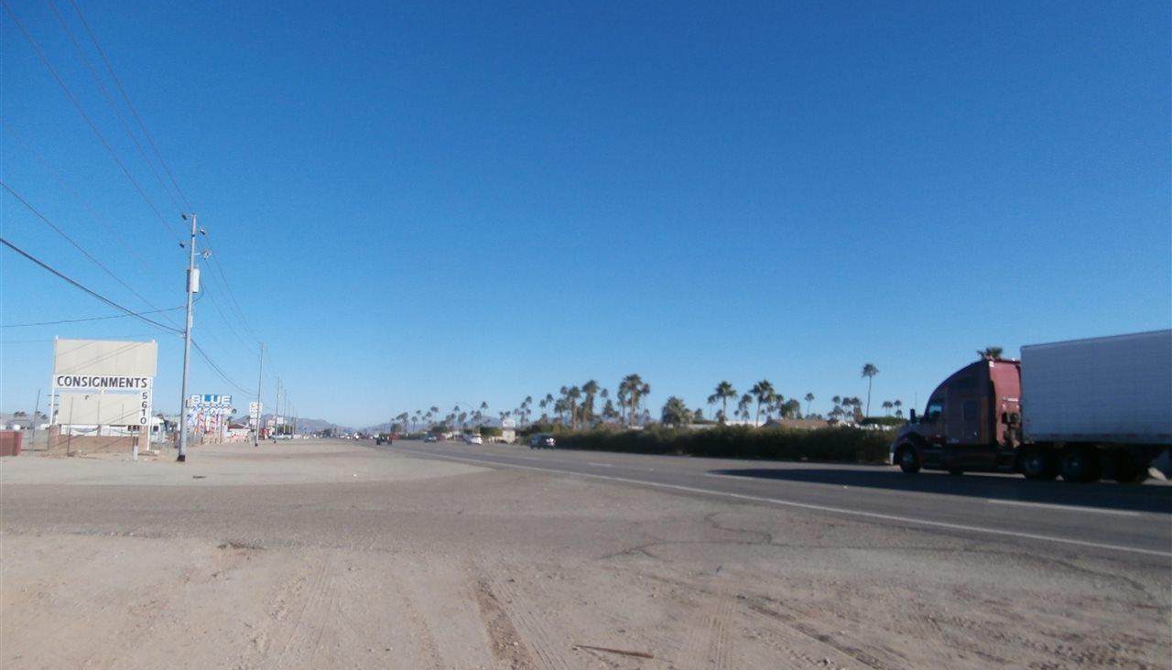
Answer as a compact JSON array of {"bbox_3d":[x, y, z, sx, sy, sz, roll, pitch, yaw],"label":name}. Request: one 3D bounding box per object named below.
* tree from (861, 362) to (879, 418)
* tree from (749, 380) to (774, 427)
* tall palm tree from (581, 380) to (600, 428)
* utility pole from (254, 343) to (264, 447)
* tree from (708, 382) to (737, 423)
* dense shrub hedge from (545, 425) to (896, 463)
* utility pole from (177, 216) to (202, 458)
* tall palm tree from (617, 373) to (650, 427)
[{"bbox_3d":[43.687,10.798,125.790,2.700,12.700,2.700,3,-8,-19],"label":"tree"},{"bbox_3d":[22.083,9.908,102.529,3.000,8.510,3.000,3,-8,-19],"label":"tree"},{"bbox_3d":[0.583,11.951,125.624,2.800,10.030,2.800,0,-7,0],"label":"tall palm tree"},{"bbox_3d":[-38.405,7.107,95.740,0.800,11.900,0.450,3,-8,-19],"label":"utility pole"},{"bbox_3d":[18.027,10.565,108.539,3.300,8.670,3.300,3,-8,-19],"label":"tree"},{"bbox_3d":[5.231,8.019,61.209,2.200,1.850,54.500,3,-8,-19],"label":"dense shrub hedge"},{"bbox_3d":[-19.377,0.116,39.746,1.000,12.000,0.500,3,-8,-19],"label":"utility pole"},{"bbox_3d":[6.456,10.404,112.616,3.800,9.910,3.800,3,-8,-19],"label":"tall palm tree"}]

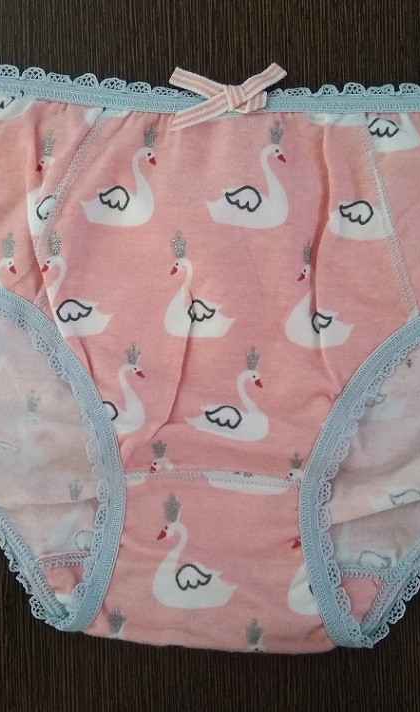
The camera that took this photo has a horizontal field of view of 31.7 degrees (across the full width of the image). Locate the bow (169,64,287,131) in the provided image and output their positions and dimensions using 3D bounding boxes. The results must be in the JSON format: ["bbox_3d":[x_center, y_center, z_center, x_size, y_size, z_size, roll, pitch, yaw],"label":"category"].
[{"bbox_3d":[0.008,-0.105,0.302,0.048,0.009,0.027,0,88,0],"label":"bow"}]

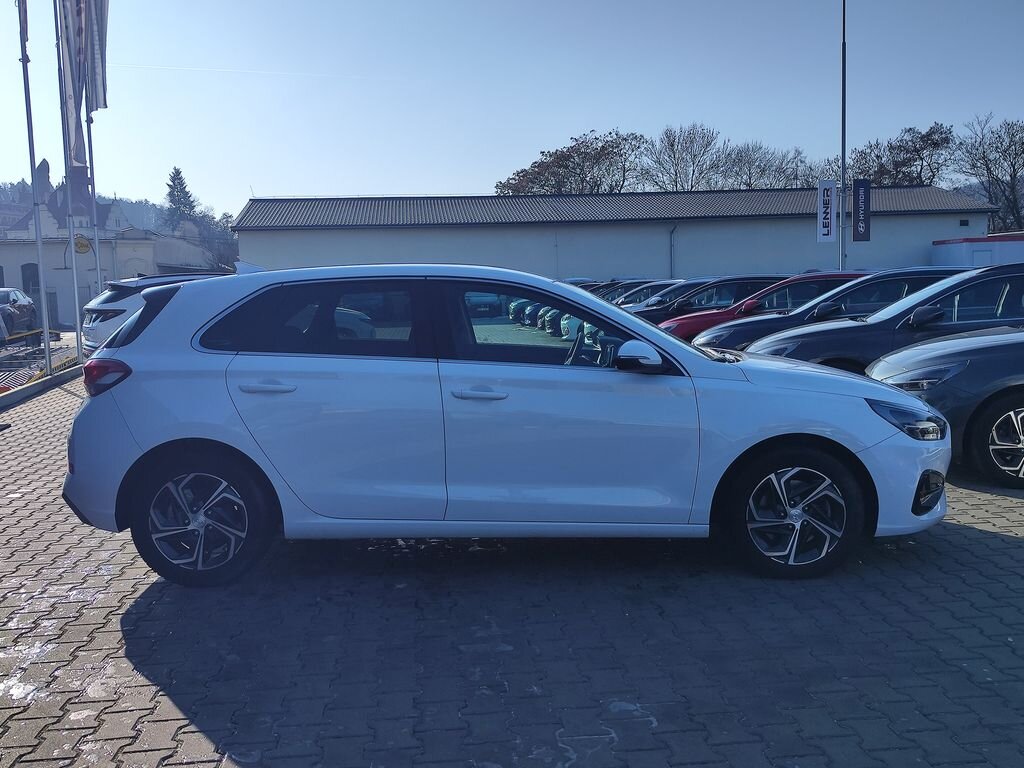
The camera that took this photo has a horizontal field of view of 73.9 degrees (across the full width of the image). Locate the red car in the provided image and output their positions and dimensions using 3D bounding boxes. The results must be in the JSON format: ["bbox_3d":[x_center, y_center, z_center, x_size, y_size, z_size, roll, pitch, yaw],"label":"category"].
[{"bbox_3d":[4.000,-0.965,10.750,4.360,1.460,1.800,-2,8,-7],"label":"red car"}]

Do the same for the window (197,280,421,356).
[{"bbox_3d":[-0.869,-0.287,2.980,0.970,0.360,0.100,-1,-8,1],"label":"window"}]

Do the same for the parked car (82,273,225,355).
[{"bbox_3d":[-4.380,-0.944,11.200,4.500,1.650,1.865,-7,10,-40],"label":"parked car"}]

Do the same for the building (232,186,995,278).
[{"bbox_3d":[6.400,-8.100,41.600,42.500,7.100,9.800,-2,6,-7],"label":"building"}]

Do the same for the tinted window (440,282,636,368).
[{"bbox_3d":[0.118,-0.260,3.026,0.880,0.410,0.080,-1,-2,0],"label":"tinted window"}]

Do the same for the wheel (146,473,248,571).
[{"bbox_3d":[-1.395,0.605,3.103,0.440,0.440,0.180,-1,8,0],"label":"wheel"}]

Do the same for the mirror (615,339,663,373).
[{"bbox_3d":[0.540,-0.121,2.884,0.180,0.160,0.240,-1,8,0],"label":"mirror"}]

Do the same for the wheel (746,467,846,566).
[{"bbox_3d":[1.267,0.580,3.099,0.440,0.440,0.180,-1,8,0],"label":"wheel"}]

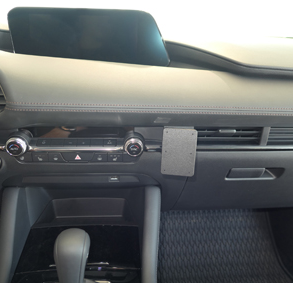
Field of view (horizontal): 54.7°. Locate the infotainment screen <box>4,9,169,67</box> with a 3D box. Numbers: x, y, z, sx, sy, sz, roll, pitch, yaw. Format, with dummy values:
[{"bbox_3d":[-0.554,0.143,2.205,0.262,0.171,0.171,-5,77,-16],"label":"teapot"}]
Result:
[{"bbox_3d":[-0.107,-0.197,0.541,0.306,0.103,0.025,3,20,5],"label":"infotainment screen"}]

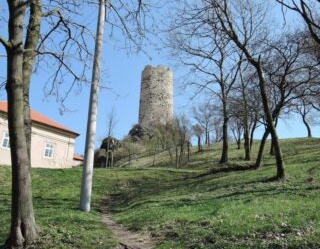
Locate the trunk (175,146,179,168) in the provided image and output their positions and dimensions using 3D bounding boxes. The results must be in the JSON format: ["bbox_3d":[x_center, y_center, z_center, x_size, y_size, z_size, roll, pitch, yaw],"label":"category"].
[{"bbox_3d":[1.490,2.829,26.253,0.220,1.963,0.200,0,-15,3],"label":"trunk"}]

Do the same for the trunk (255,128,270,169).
[{"bbox_3d":[6.240,1.407,17.828,0.850,2.544,0.400,-5,-16,19],"label":"trunk"}]

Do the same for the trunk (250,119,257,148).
[{"bbox_3d":[10.597,1.107,33.450,0.650,3.486,0.420,-4,-16,17],"label":"trunk"}]

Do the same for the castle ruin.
[{"bbox_3d":[-0.723,-6.891,74.233,8.300,17.289,8.300,1,-15,-1],"label":"castle ruin"}]

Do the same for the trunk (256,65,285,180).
[{"bbox_3d":[5.339,-0.241,14.444,1.050,5.761,0.550,-5,-16,20],"label":"trunk"}]

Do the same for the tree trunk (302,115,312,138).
[{"bbox_3d":[18.084,0.232,36.360,1.000,2.788,0.450,-7,-17,26],"label":"tree trunk"}]

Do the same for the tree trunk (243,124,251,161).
[{"bbox_3d":[7.023,1.408,23.898,0.500,3.085,0.420,-4,-16,16],"label":"tree trunk"}]

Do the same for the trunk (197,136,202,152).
[{"bbox_3d":[6.048,2.901,45.322,0.500,2.494,0.400,-1,-15,8],"label":"trunk"}]

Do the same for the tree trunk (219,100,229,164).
[{"bbox_3d":[4.786,0.455,22.136,0.600,4.926,0.500,-3,-15,12],"label":"tree trunk"}]

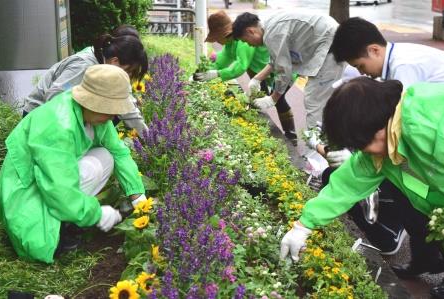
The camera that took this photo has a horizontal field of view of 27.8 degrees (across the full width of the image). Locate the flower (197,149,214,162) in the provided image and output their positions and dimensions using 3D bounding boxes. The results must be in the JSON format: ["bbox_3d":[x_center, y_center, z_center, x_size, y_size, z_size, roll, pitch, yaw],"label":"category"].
[{"bbox_3d":[-0.086,0.032,4.750,0.085,0.070,0.075,0,12,0],"label":"flower"}]

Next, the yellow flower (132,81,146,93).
[{"bbox_3d":[-0.465,-0.355,5.050,0.077,0.066,0.035,-1,12,-3],"label":"yellow flower"}]

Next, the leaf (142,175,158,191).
[{"bbox_3d":[-0.340,0.155,4.200,0.085,0.060,0.080,-4,13,-17],"label":"leaf"}]

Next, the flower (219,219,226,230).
[{"bbox_3d":[0.002,0.297,3.550,0.034,0.046,0.034,0,12,0],"label":"flower"}]

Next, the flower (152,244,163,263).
[{"bbox_3d":[-0.241,0.389,3.350,0.035,0.062,0.056,-7,14,-29],"label":"flower"}]

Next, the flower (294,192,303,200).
[{"bbox_3d":[0.354,0.218,4.150,0.037,0.032,0.035,0,12,0],"label":"flower"}]

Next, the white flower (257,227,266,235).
[{"bbox_3d":[0.161,0.330,3.650,0.037,0.032,0.036,0,12,0],"label":"white flower"}]

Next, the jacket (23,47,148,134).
[{"bbox_3d":[-0.733,-0.308,4.850,0.620,0.480,0.480,3,12,14],"label":"jacket"}]

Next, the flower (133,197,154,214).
[{"bbox_3d":[-0.342,0.247,3.950,0.088,0.075,0.060,1,12,6],"label":"flower"}]

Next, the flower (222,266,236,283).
[{"bbox_3d":[0.026,0.432,3.100,0.048,0.052,0.048,0,12,0],"label":"flower"}]

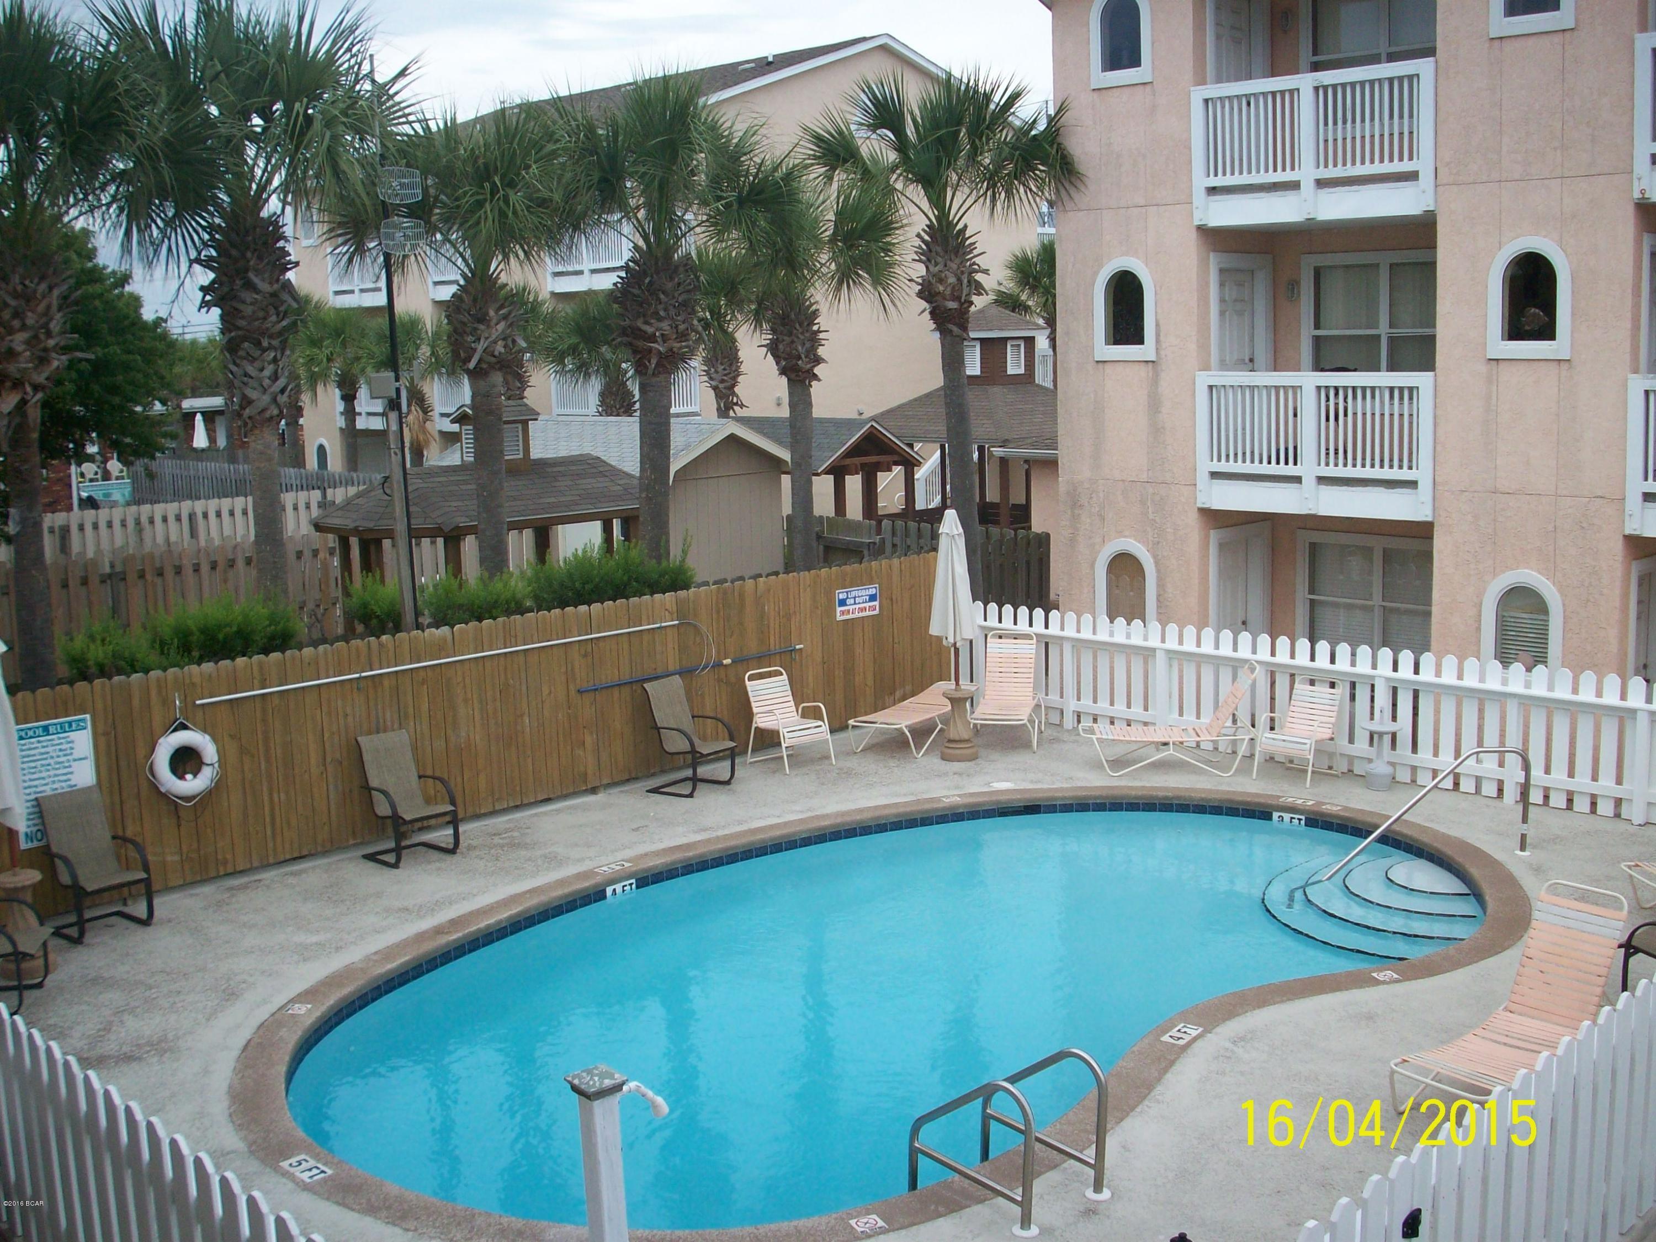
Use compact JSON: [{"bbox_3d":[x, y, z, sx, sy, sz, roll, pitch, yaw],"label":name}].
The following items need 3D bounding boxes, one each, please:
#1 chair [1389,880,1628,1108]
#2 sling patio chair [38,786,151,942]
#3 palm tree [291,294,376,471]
[{"bbox_3d":[3.663,2.085,9.462,1.658,1.004,0.620,-10,12,-42],"label":"chair"},{"bbox_3d":[-5.582,1.849,13.475,0.740,1.010,0.600,7,13,42],"label":"sling patio chair"},{"bbox_3d":[-10.941,-4.782,39.703,2.300,5.000,2.300,-2,10,0],"label":"palm tree"}]

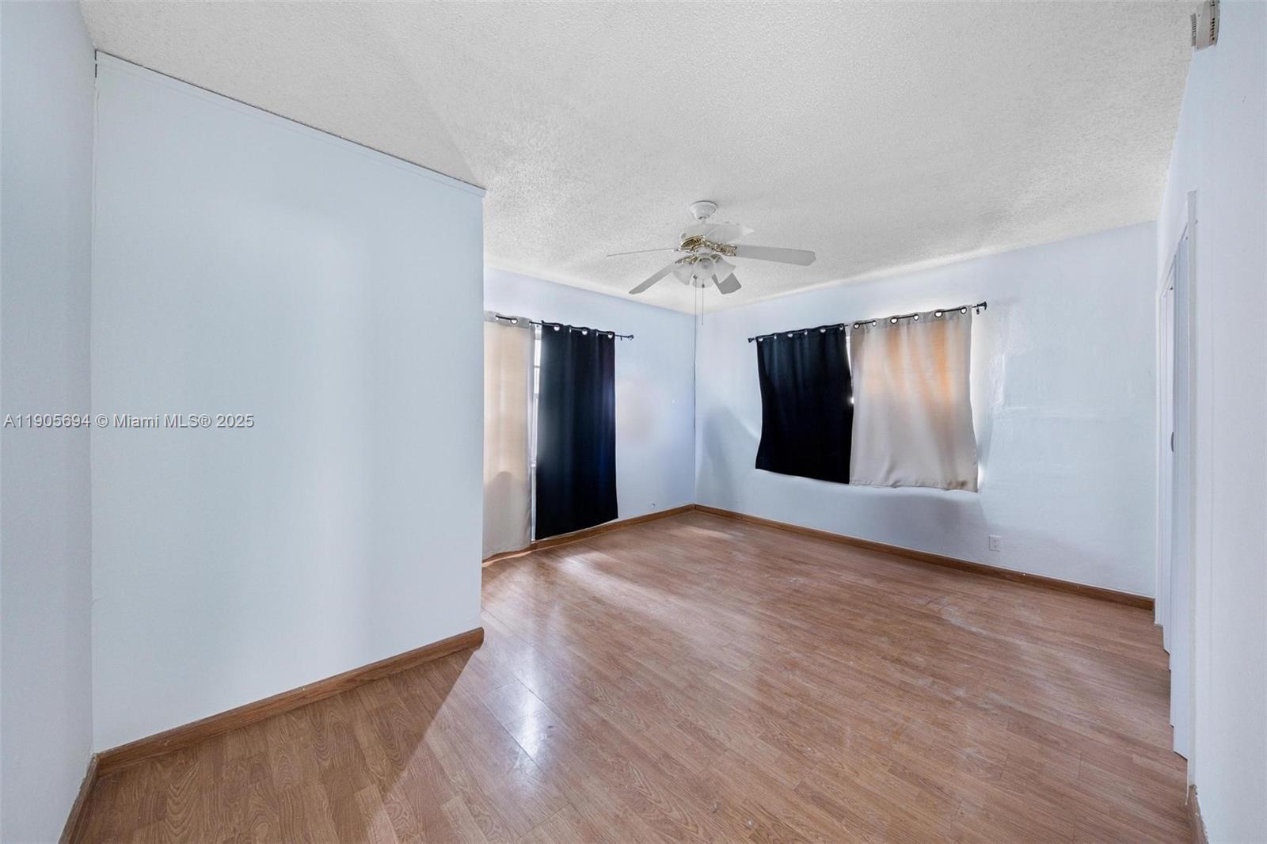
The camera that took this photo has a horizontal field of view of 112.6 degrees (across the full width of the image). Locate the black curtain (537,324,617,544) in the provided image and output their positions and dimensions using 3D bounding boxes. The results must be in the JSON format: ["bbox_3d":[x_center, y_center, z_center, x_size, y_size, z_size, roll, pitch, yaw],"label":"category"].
[{"bbox_3d":[-0.565,0.061,4.483,1.010,2.130,0.090,-1,1,-42],"label":"black curtain"}]

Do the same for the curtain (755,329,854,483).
[{"bbox_3d":[1.849,-0.197,4.674,0.090,1.630,1.080,-1,1,-43],"label":"curtain"}]

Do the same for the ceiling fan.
[{"bbox_3d":[0.453,-1.135,2.700,1.300,0.540,1.300,0,1,0],"label":"ceiling fan"}]

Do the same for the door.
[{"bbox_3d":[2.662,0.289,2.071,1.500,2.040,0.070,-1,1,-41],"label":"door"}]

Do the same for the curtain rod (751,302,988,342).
[{"bbox_3d":[2.176,-0.983,4.334,0.090,0.070,2.230,-1,1,-43],"label":"curtain rod"}]

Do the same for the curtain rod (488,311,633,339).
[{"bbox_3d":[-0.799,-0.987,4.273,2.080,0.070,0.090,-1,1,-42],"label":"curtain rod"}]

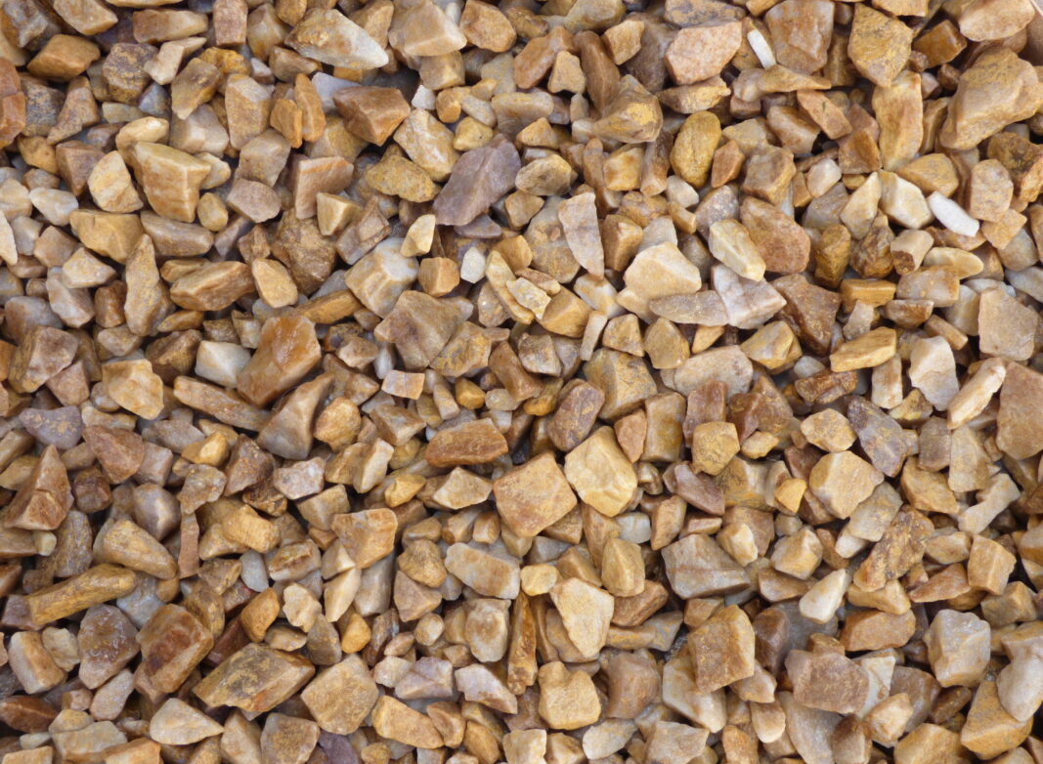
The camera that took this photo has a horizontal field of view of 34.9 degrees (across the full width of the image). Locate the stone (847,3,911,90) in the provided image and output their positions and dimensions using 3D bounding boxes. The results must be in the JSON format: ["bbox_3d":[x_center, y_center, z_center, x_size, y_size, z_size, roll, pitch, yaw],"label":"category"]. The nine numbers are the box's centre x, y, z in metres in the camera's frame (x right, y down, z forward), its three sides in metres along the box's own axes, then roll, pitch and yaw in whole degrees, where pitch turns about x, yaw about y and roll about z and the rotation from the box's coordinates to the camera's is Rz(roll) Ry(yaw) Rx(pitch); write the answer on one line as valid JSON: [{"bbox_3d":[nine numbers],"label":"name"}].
[{"bbox_3d":[0.155,-0.147,0.726,0.031,0.019,0.029,26,81,4],"label":"stone"}]

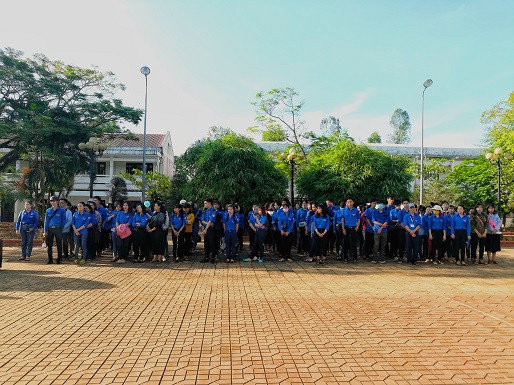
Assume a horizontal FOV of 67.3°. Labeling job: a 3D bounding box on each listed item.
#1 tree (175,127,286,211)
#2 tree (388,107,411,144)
[{"bbox_3d":[-1.335,-0.458,18.721,5.100,5.129,4.800,1,-2,-4],"label":"tree"},{"bbox_3d":[21.279,-4.466,57.747,3.600,16.328,3.600,1,-2,-4],"label":"tree"}]

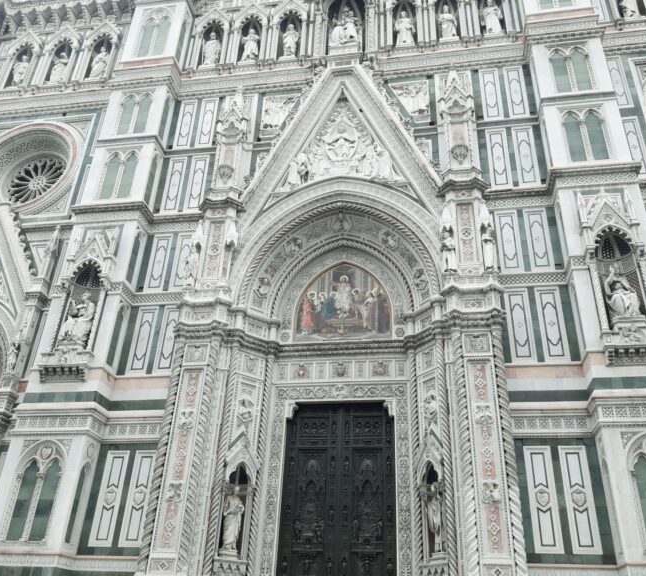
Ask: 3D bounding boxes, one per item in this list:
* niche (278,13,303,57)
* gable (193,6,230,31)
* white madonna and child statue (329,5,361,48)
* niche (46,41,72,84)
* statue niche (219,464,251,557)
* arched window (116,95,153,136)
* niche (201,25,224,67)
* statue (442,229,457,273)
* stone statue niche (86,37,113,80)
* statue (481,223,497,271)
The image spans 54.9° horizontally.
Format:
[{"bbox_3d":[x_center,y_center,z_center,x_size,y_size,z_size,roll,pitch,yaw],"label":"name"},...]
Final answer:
[{"bbox_3d":[-1.583,-12.376,30.755,1.200,3.150,0.800,-3,-30,10],"label":"niche"},{"bbox_3d":[-5.567,-13.699,31.900,1.850,1.500,0.400,-3,-30,10],"label":"gable"},{"bbox_3d":[1.093,-12.468,29.786,1.412,2.785,0.995,-3,-30,10],"label":"white madonna and child statue"},{"bbox_3d":[-13.786,-11.797,32.987,1.174,3.133,0.846,-3,-30,10],"label":"niche"},{"bbox_3d":[-2.999,7.264,20.581,0.880,2.900,0.650,21,-34,-29],"label":"statue niche"},{"bbox_3d":[-8.539,-7.892,28.336,1.412,2.407,0.348,-3,-30,10],"label":"arched window"},{"bbox_3d":[-5.486,-12.037,31.488,1.124,3.133,0.846,-3,-30,10],"label":"niche"},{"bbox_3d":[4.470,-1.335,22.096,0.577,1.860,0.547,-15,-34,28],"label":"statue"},{"bbox_3d":[-11.510,-11.884,32.432,1.200,3.150,0.800,-3,-30,10],"label":"stone statue niche"},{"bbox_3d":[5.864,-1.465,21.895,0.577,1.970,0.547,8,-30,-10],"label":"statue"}]

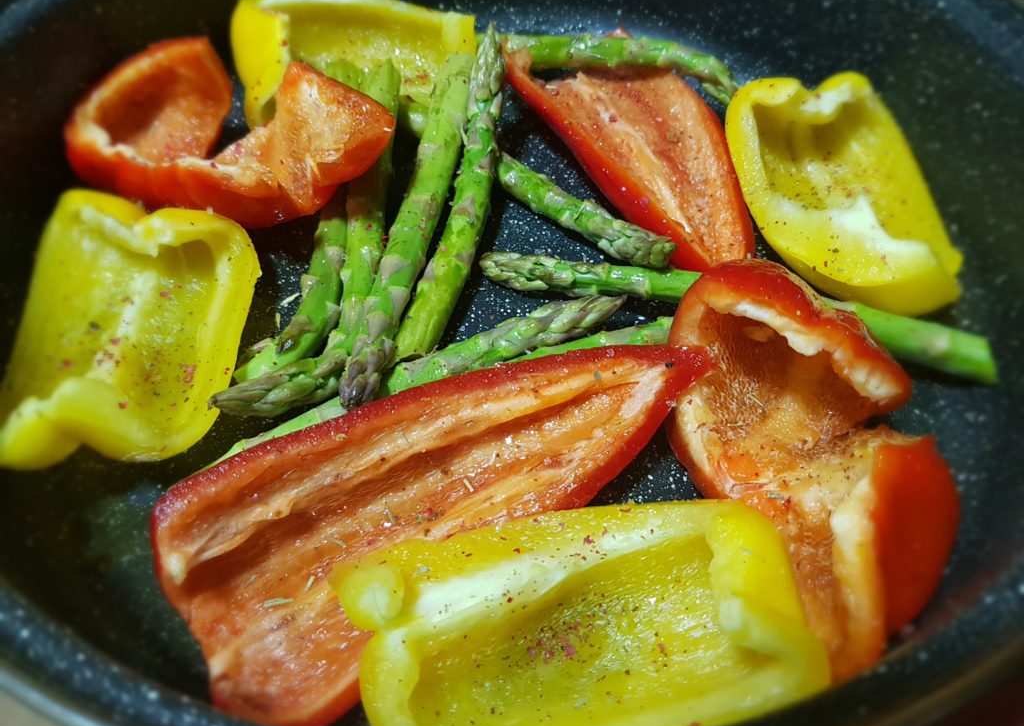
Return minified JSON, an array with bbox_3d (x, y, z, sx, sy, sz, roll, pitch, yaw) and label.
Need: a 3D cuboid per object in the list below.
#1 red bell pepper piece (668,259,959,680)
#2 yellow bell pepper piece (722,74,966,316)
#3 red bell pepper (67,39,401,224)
[{"bbox_3d":[0.058,0.023,0.156,0.041,0.037,0.076,-11,56,-8],"label":"red bell pepper piece"},{"bbox_3d":[0.084,-0.043,0.208,0.043,0.027,0.066,-12,56,-8],"label":"yellow bell pepper piece"},{"bbox_3d":[-0.071,-0.063,0.213,0.079,0.036,0.043,1,55,0],"label":"red bell pepper"}]

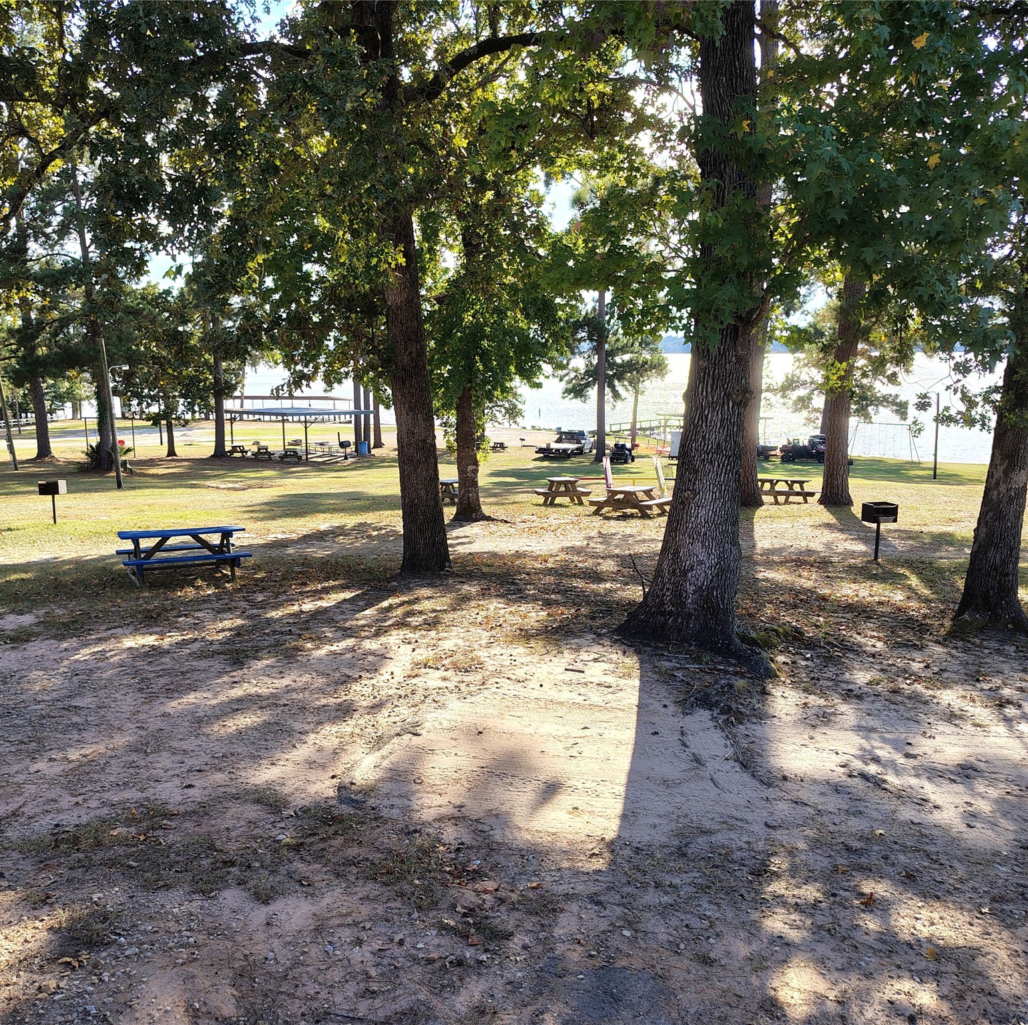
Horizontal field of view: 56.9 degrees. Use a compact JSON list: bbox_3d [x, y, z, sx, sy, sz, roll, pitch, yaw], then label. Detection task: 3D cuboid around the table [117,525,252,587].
[{"bbox_3d":[-4.974,0.657,14.266,1.780,0.750,1.520,-3,6,-26],"label":"table"}]

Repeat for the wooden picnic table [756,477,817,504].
[{"bbox_3d":[7.725,-0.555,27.373,1.780,0.730,1.460,-1,5,-25],"label":"wooden picnic table"}]

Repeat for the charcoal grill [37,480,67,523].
[{"bbox_3d":[-10.983,-0.230,22.613,0.500,1.027,0.380,0,10,3],"label":"charcoal grill"}]

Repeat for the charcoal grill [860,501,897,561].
[{"bbox_3d":[6.589,0.362,17.112,0.490,1.035,0.380,-2,10,-9],"label":"charcoal grill"}]

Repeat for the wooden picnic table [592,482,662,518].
[{"bbox_3d":[2.956,-0.257,23.667,1.600,0.700,1.830,4,6,26],"label":"wooden picnic table"}]

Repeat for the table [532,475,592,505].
[{"bbox_3d":[1.370,-0.566,26.470,1.400,0.720,1.800,-2,5,-5],"label":"table"}]

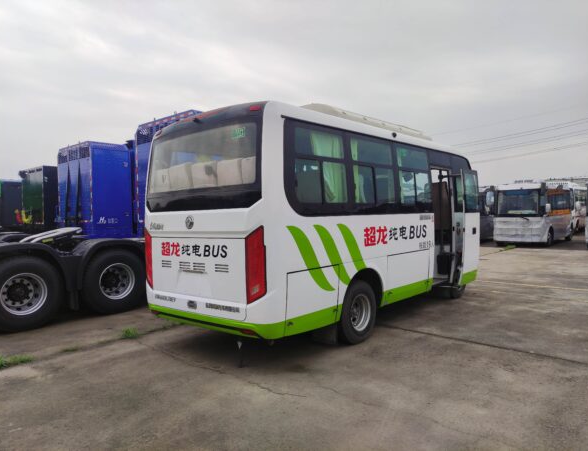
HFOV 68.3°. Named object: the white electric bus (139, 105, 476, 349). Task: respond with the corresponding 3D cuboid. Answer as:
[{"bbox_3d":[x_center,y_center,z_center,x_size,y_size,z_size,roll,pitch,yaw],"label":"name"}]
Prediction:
[{"bbox_3d":[0.867,-0.088,7.013,2.130,3.020,6.050,-1,1,42],"label":"white electric bus"}]

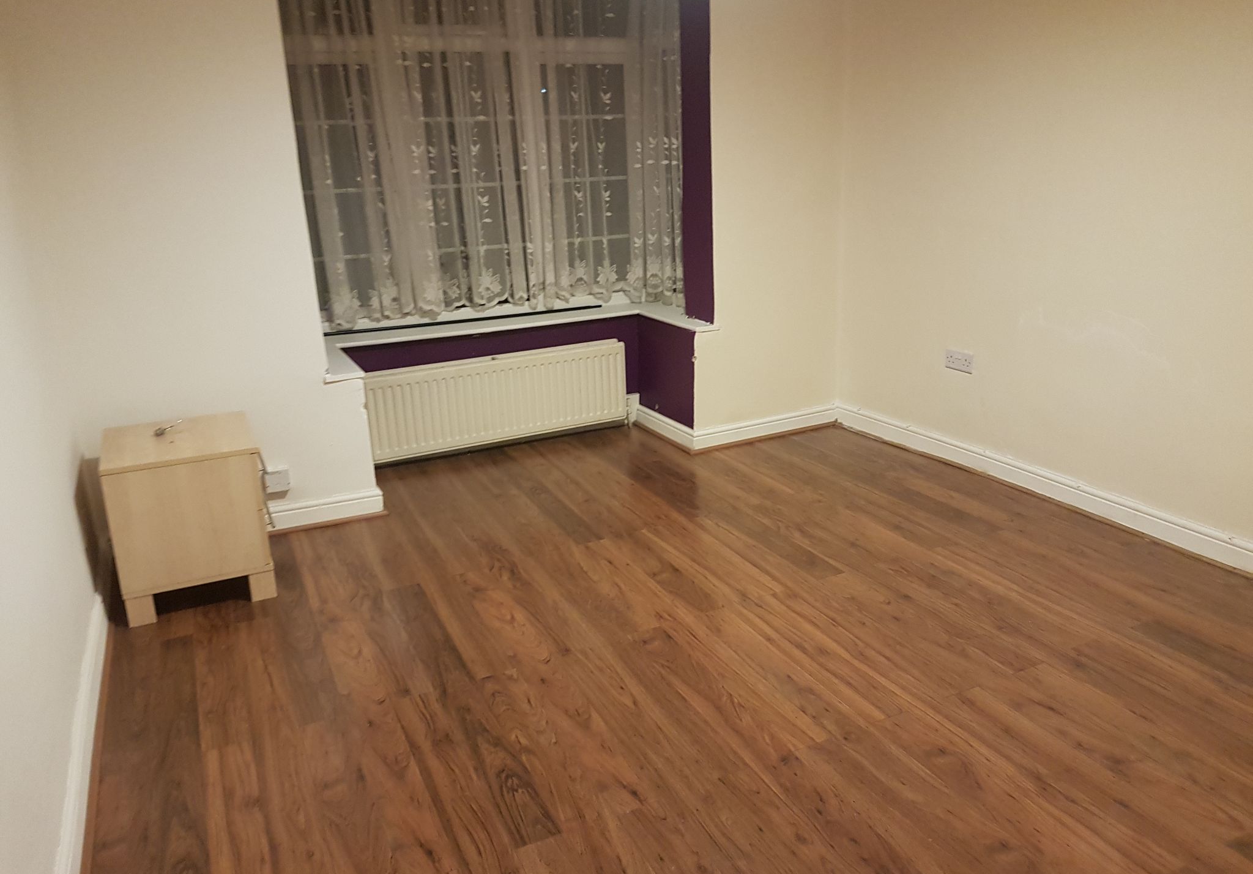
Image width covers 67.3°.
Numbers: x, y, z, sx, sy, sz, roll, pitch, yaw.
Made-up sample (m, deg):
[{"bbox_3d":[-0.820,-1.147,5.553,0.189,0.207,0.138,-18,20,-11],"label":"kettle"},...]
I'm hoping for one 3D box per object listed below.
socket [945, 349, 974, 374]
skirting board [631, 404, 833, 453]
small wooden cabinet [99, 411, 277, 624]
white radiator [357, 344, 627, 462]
[{"bbox_3d":[1.393,-0.319,3.942,0.012,0.086,0.146,-10,18,-24],"label":"socket"},{"bbox_3d":[0.556,-0.114,4.761,0.851,0.104,0.616,-10,18,-24],"label":"skirting board"},{"bbox_3d":[-1.452,0.247,3.150,0.450,0.506,0.529,-10,18,-24],"label":"small wooden cabinet"},{"bbox_3d":[-0.597,-0.183,4.423,1.269,0.386,0.098,-10,18,-24],"label":"white radiator"}]

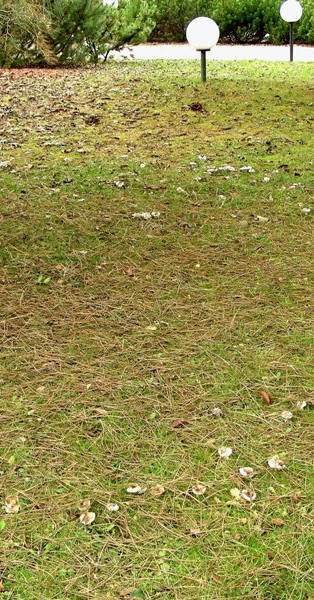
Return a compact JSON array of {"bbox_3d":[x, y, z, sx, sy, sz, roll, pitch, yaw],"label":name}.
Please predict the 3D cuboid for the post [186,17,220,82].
[{"bbox_3d":[0.560,-3.072,10.783,0.410,0.793,0.410,0,20,0],"label":"post"}]

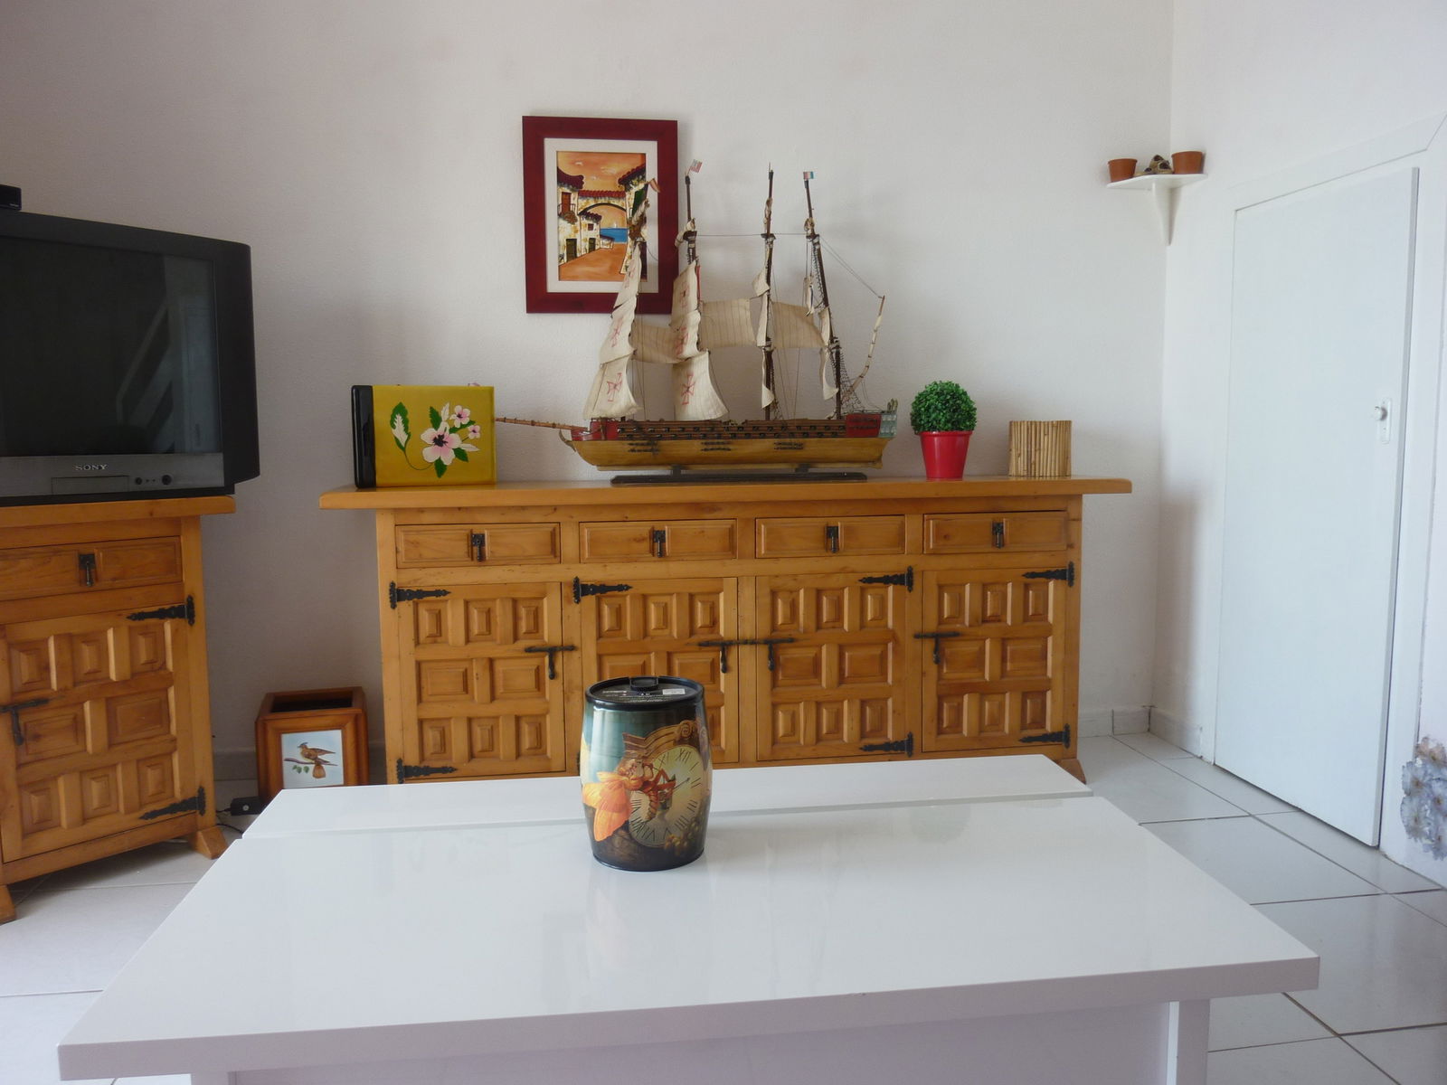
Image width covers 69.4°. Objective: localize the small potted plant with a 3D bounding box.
[{"bbox_3d":[0.605,-0.309,2.875,0.181,0.266,0.181,-1,6,-8],"label":"small potted plant"}]

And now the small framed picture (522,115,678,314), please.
[{"bbox_3d":[-0.336,-0.904,2.911,0.424,0.527,0.026,-1,6,-8],"label":"small framed picture"}]

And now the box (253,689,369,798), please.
[{"bbox_3d":[-1.080,0.550,2.789,0.255,0.251,0.293,-2,6,-17],"label":"box"}]

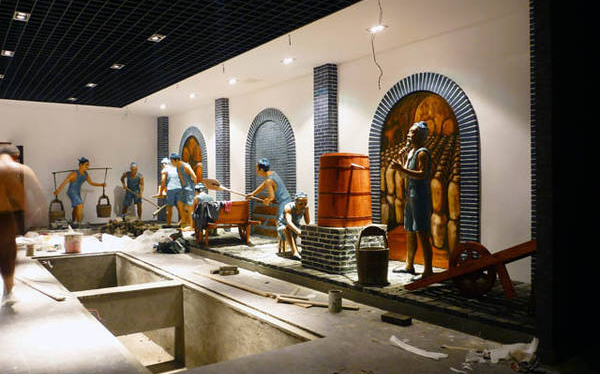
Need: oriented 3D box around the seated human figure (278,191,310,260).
[{"bbox_3d":[-0.078,0.529,6.873,0.450,0.900,0.580,0,0,-31],"label":"seated human figure"}]

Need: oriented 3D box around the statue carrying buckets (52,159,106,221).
[{"bbox_3d":[-5.337,0.109,11.801,1.100,1.680,0.600,0,0,6],"label":"statue carrying buckets"}]

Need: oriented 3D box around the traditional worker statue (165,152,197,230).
[{"bbox_3d":[-2.605,0.105,10.851,0.550,1.700,0.550,0,0,-30],"label":"traditional worker statue"}]

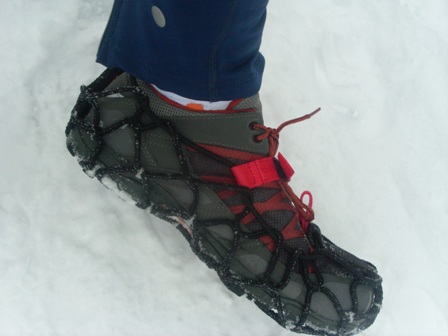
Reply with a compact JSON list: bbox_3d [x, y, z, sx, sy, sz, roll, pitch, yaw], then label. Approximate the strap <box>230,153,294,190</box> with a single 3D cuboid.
[{"bbox_3d":[0.033,0.004,0.420,0.050,0.027,0.038,-14,6,14],"label":"strap"}]

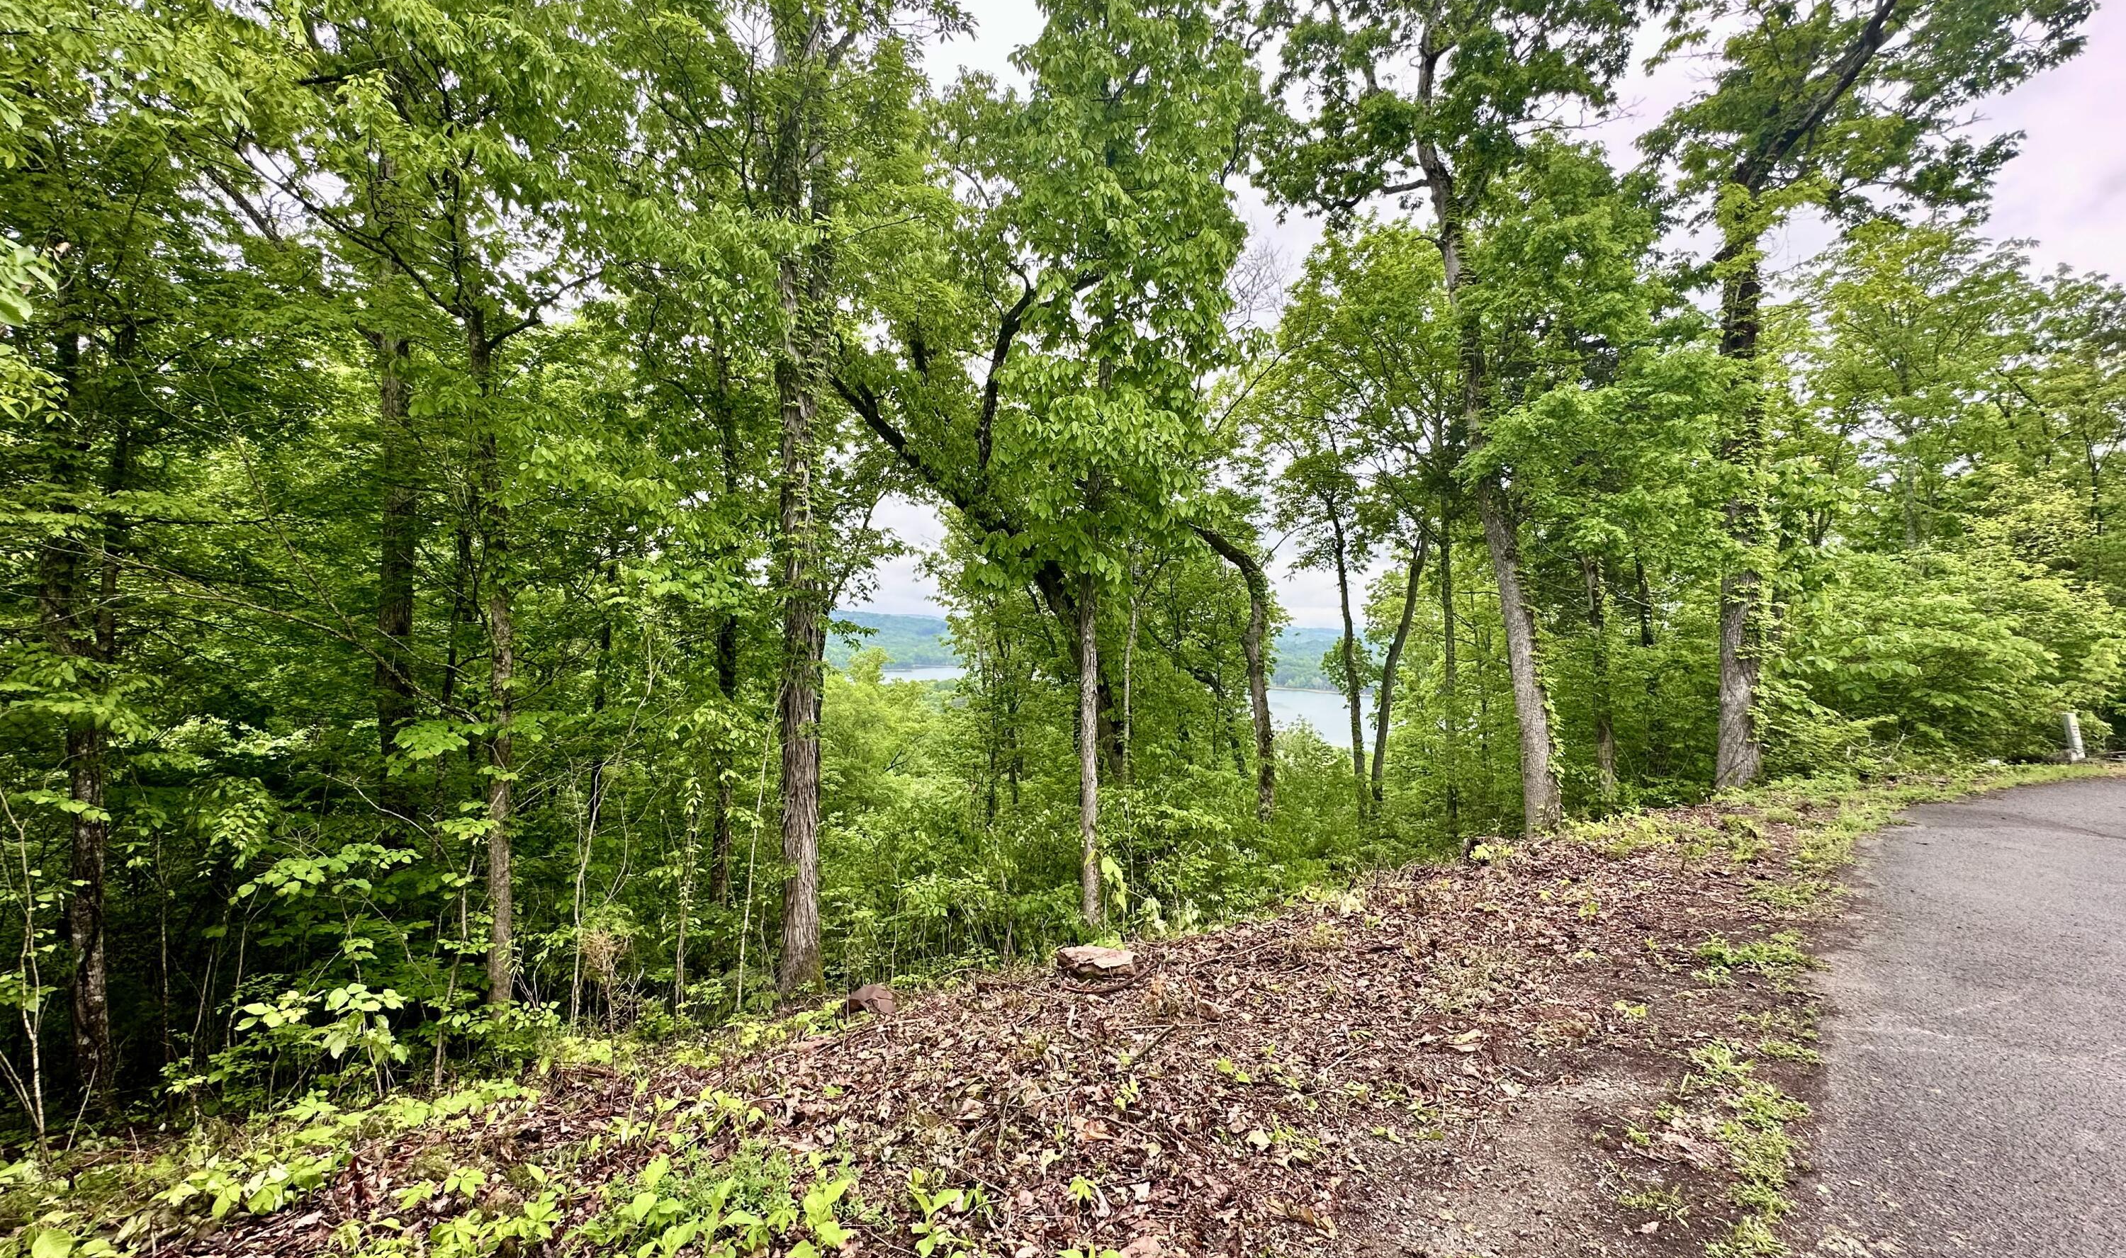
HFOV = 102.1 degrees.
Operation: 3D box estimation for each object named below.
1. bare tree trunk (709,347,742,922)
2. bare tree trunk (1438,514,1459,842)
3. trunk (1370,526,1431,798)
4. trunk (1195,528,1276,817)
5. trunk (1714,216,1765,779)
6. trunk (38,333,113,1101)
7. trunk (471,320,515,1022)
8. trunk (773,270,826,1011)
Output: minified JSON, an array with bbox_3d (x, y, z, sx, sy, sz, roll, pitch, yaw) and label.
[{"bbox_3d":[-3.341,0.057,8.500,0.279,5.681,0.230,0,0,0],"label":"bare tree trunk"},{"bbox_3d":[4.705,0.598,10.500,0.203,4.016,0.170,-1,0,0],"label":"bare tree trunk"},{"bbox_3d":[4.303,0.499,11.000,0.234,3.535,0.180,10,0,0],"label":"trunk"},{"bbox_3d":[2.048,0.493,10.000,0.811,3.409,0.250,-4,0,0],"label":"trunk"},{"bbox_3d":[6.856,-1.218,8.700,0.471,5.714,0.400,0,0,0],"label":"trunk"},{"bbox_3d":[-6.867,0.614,6.000,0.371,5.370,0.300,-2,0,0],"label":"trunk"},{"bbox_3d":[-3.649,0.212,5.500,0.212,4.452,0.180,-1,0,0],"label":"trunk"},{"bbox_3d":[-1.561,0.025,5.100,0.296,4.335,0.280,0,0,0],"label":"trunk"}]

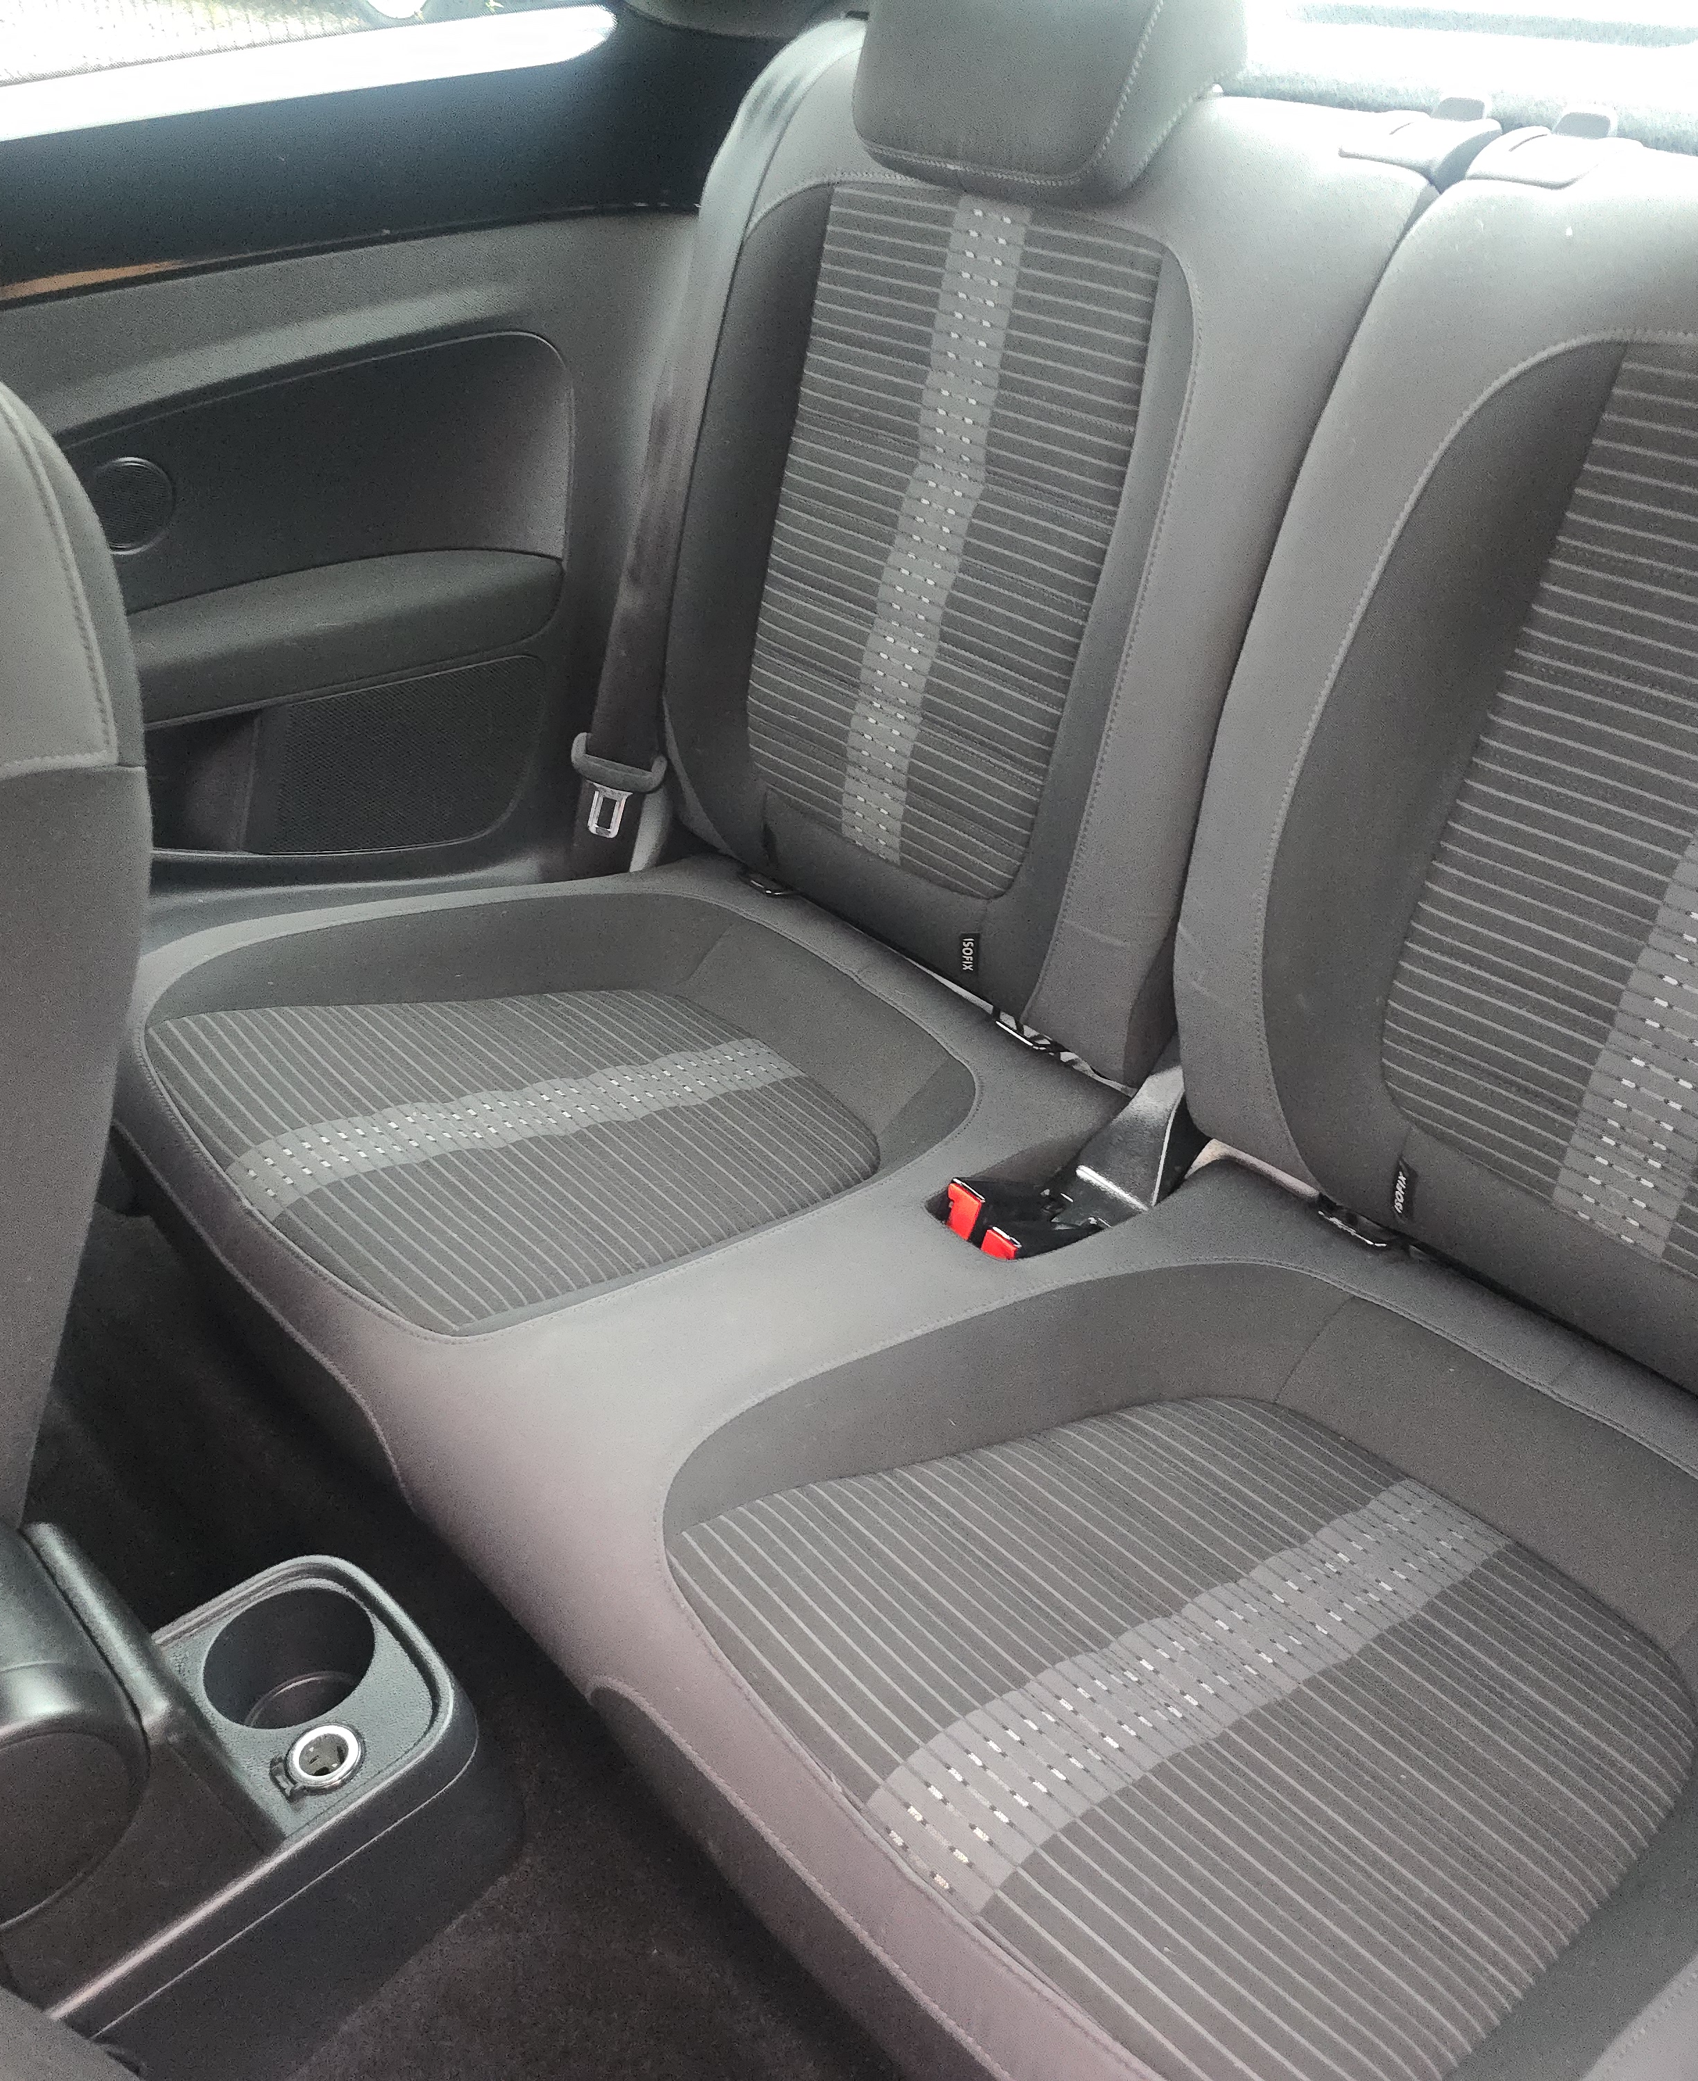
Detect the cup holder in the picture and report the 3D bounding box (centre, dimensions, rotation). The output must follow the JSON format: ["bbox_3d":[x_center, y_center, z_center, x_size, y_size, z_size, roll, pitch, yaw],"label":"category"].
[{"bbox_3d":[-0.265,0.317,0.893,0.079,0.060,0.079,0,34,0],"label":"cup holder"}]

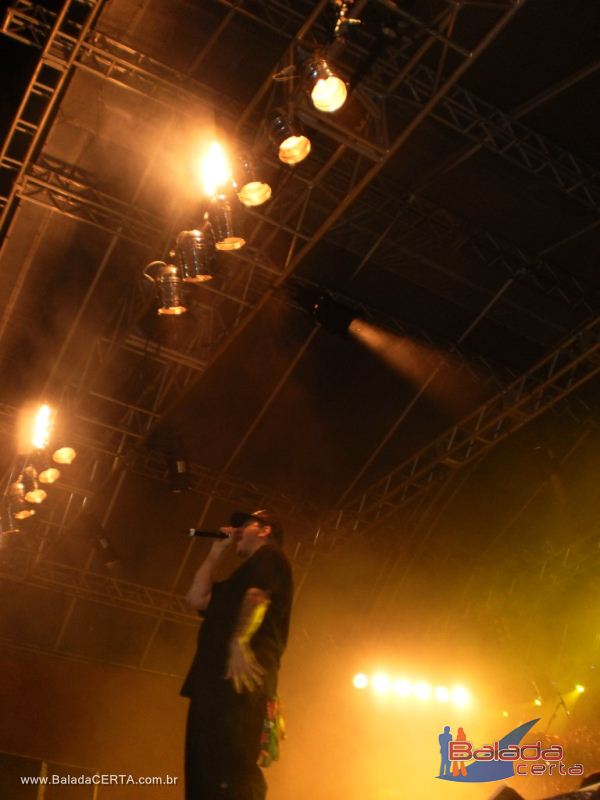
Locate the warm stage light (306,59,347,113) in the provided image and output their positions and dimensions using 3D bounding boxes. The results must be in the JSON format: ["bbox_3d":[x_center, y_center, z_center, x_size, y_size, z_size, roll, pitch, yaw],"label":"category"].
[{"bbox_3d":[0.160,-2.112,5.536,0.250,0.380,0.250,31,-60,-34],"label":"warm stage light"}]

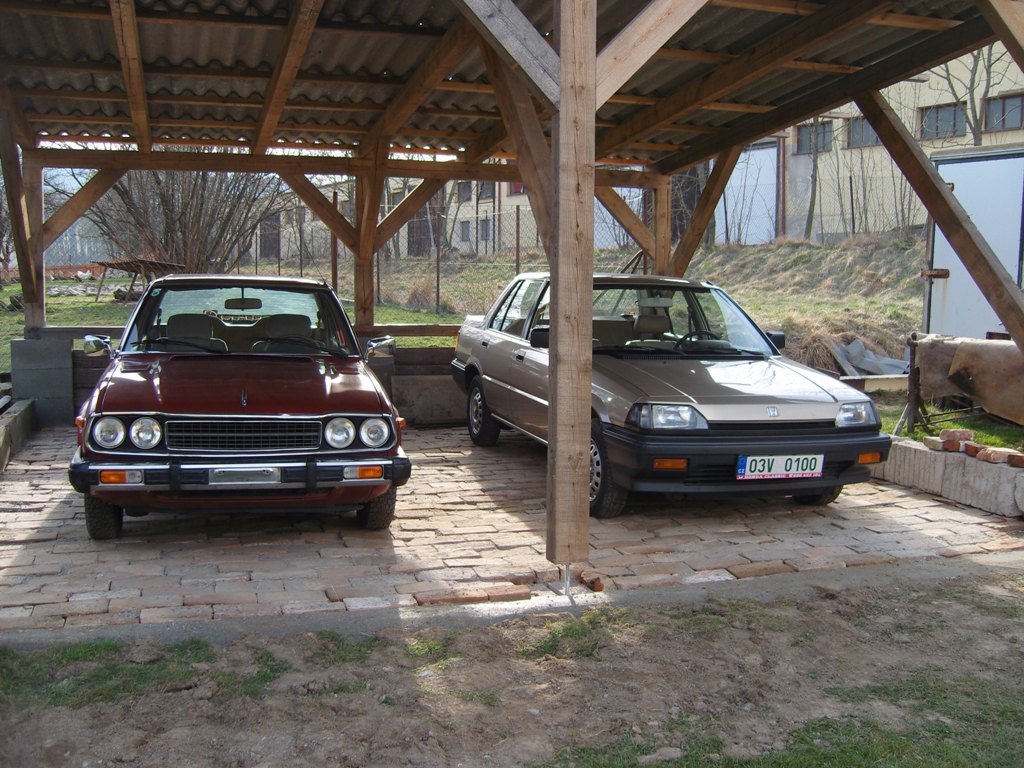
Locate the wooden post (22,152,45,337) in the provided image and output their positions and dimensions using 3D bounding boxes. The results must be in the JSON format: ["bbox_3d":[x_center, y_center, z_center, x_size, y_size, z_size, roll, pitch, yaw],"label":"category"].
[{"bbox_3d":[-4.130,-1.215,8.700,0.145,1.550,0.145,0,7,-10],"label":"wooden post"}]

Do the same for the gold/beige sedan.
[{"bbox_3d":[0.813,-0.064,7.110,1.650,1.385,4.145,-1,7,-17],"label":"gold/beige sedan"}]

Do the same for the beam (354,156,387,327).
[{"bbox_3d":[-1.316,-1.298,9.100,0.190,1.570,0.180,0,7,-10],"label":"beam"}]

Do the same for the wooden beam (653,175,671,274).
[{"bbox_3d":[1.441,-1.226,9.600,0.140,1.500,0.140,0,7,-10],"label":"wooden beam"}]

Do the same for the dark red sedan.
[{"bbox_3d":[-1.732,-0.013,6.471,1.630,1.340,4.150,-1,7,-15],"label":"dark red sedan"}]

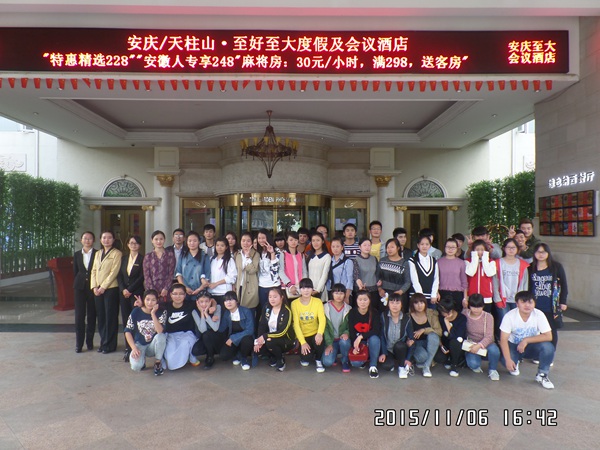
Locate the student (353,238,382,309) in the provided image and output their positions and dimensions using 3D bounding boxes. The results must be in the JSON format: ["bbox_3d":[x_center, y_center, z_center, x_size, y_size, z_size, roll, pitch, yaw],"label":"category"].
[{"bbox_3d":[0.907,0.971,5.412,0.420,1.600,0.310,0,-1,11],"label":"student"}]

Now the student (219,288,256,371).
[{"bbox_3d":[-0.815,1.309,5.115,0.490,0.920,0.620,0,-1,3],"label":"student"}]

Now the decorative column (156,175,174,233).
[{"bbox_3d":[-4.704,0.015,14.100,0.600,3.602,0.600,0,0,0],"label":"decorative column"}]

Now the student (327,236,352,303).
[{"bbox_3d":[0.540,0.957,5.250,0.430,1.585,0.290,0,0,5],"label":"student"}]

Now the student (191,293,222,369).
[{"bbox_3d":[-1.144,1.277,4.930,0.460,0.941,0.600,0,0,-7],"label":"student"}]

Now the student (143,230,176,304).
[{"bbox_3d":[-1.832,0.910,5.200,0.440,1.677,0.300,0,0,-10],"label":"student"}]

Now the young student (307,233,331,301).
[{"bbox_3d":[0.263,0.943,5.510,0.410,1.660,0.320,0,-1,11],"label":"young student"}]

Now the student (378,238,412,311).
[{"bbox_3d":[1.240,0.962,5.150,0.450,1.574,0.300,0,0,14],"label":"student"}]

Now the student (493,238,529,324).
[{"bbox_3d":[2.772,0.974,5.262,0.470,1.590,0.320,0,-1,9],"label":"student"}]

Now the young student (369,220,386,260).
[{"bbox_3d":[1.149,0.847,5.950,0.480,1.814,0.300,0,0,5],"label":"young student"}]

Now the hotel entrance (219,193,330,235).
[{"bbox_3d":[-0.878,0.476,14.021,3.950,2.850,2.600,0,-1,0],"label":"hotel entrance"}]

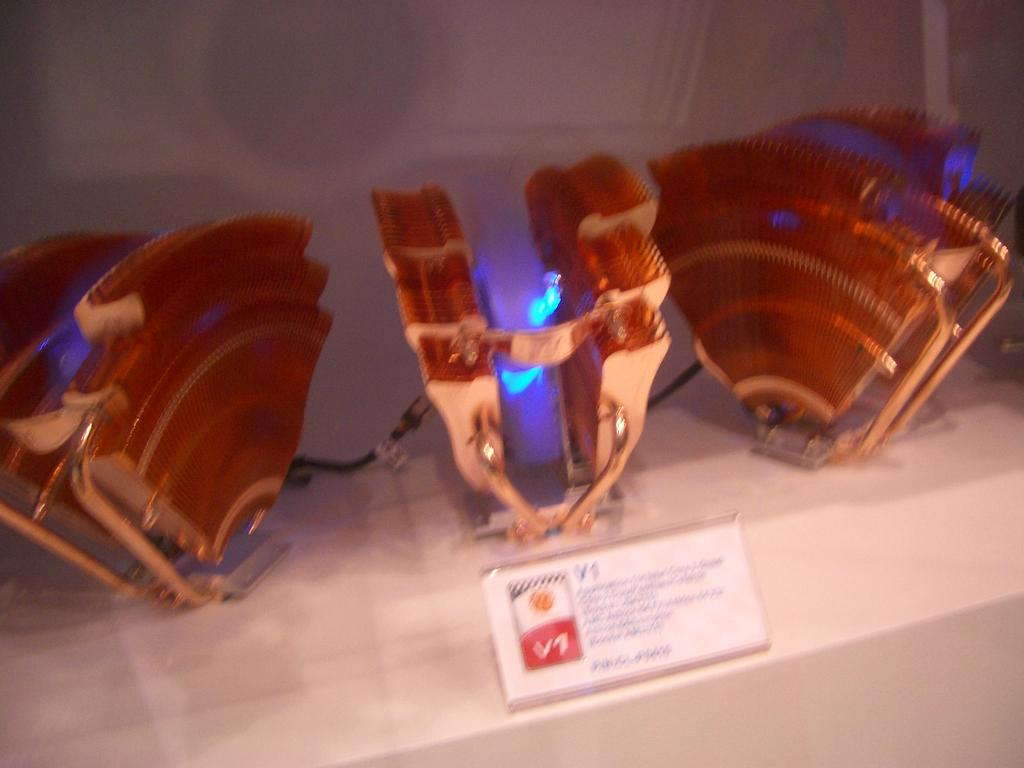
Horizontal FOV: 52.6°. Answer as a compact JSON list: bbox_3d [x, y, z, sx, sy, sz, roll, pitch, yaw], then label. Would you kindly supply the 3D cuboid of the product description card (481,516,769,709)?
[{"bbox_3d":[0.039,0.075,0.351,0.089,0.047,0.006,-10,-20,-7],"label":"product description card"}]

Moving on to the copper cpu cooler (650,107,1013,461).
[{"bbox_3d":[0.129,-0.036,0.439,0.092,0.143,0.143,-26,29,-38],"label":"copper cpu cooler"}]

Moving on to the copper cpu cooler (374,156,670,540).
[{"bbox_3d":[0.003,-0.010,0.408,0.092,0.143,0.143,-11,19,-7],"label":"copper cpu cooler"}]

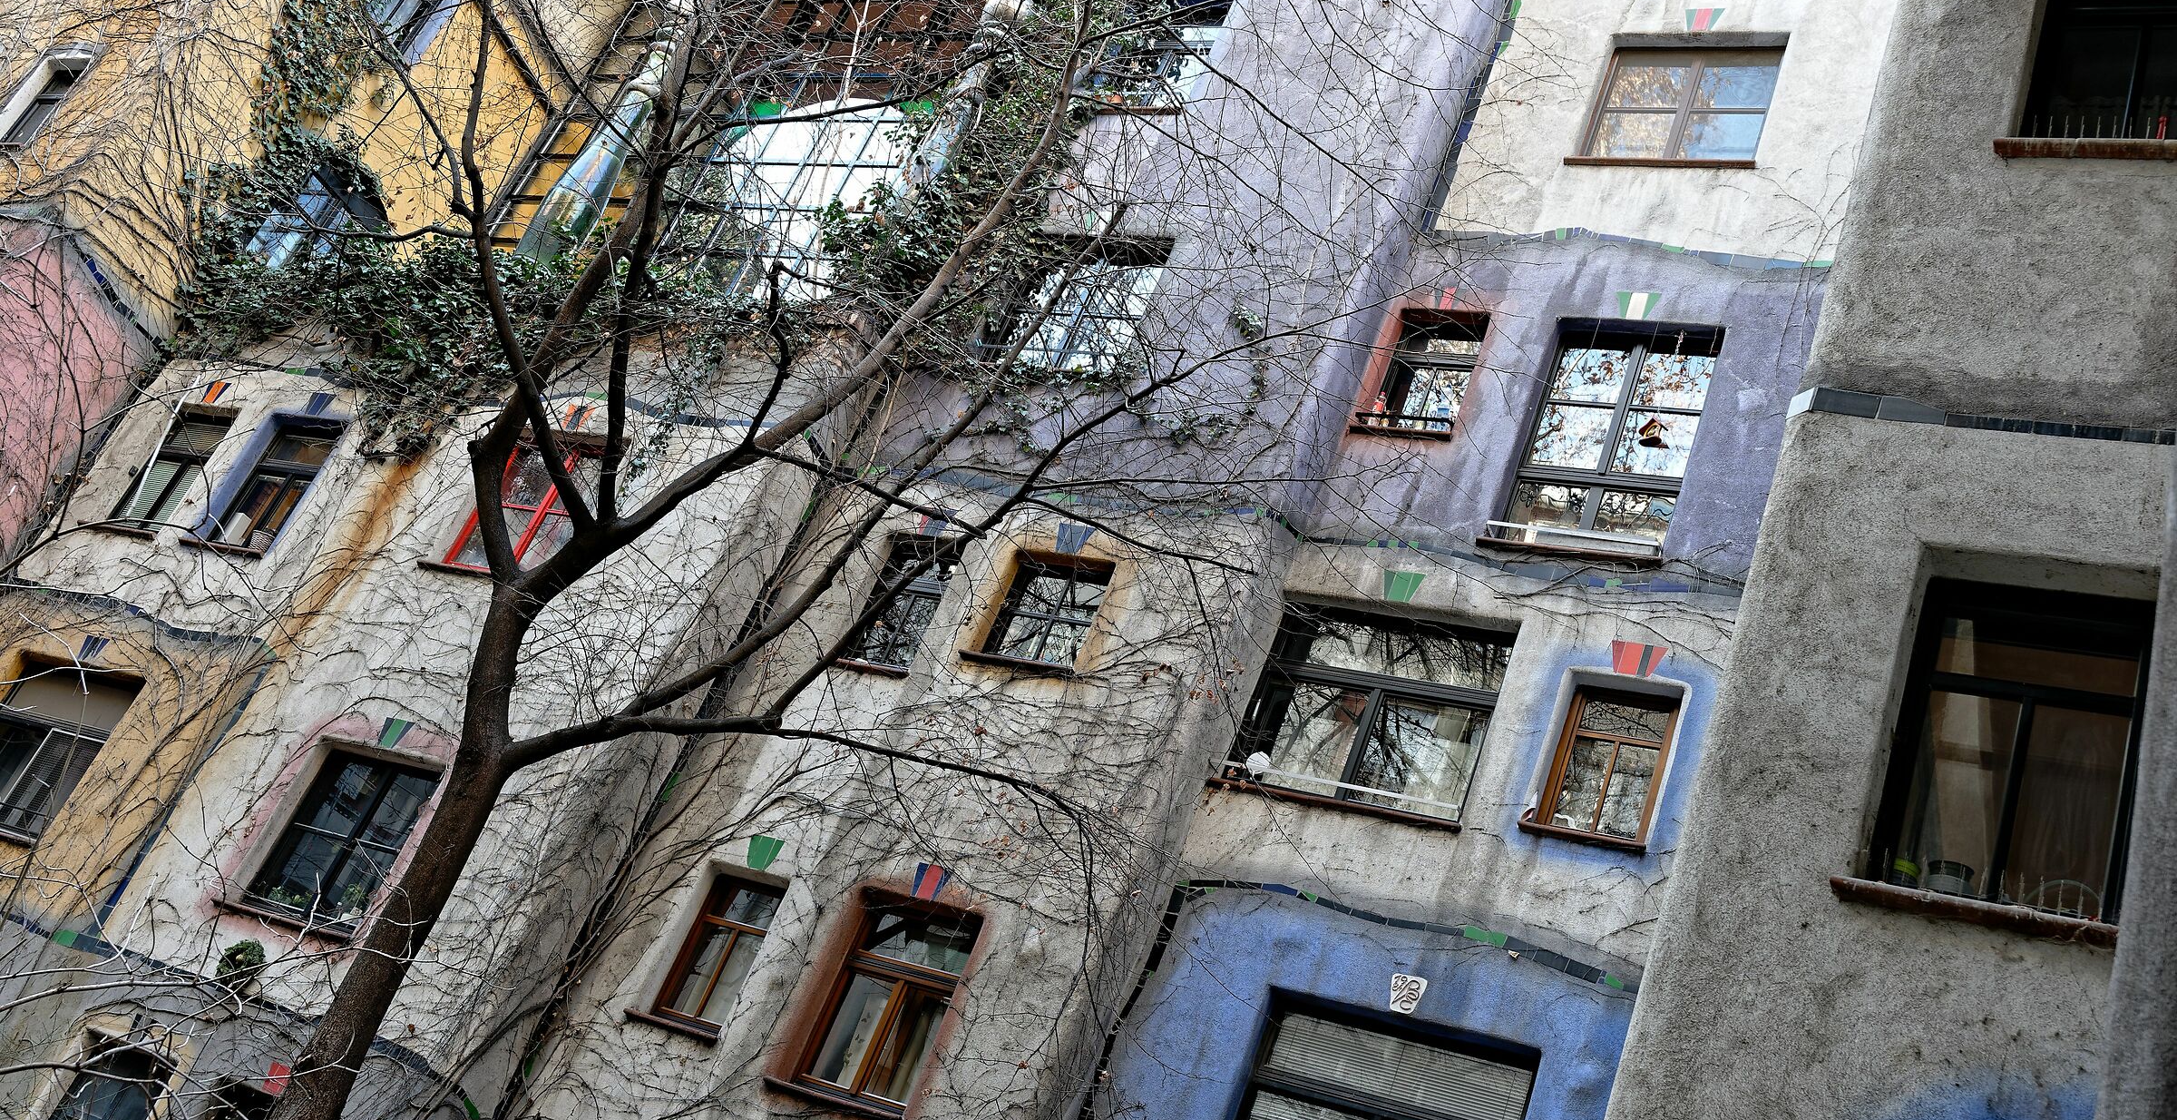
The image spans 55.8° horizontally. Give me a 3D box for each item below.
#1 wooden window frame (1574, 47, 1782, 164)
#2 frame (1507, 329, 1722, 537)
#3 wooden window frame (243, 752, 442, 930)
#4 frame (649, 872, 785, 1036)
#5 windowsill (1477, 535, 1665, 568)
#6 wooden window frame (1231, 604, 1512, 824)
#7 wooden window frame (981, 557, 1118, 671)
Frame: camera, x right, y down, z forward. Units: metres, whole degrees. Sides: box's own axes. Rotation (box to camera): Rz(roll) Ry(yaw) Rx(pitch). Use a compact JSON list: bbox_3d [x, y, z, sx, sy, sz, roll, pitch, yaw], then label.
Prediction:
[{"bbox_3d":[4.809,-3.547,16.538,1.422,1.408,0.120,7,-30,29],"label":"wooden window frame"},{"bbox_3d":[3.826,-0.776,14.982,1.255,2.033,0.120,7,-30,29],"label":"frame"},{"bbox_3d":[-5.607,2.205,15.741,1.382,1.419,0.120,7,-30,29],"label":"wooden window frame"},{"bbox_3d":[-2.509,2.826,14.497,0.713,1.184,0.120,7,-30,29],"label":"frame"},{"bbox_3d":[3.378,0.010,14.388,1.317,0.060,0.250,7,-30,29],"label":"windowsill"},{"bbox_3d":[2.024,1.128,14.443,1.798,1.586,0.120,7,-30,29],"label":"wooden window frame"},{"bbox_3d":[-0.228,0.495,15.122,0.825,0.908,0.120,7,-30,29],"label":"wooden window frame"}]

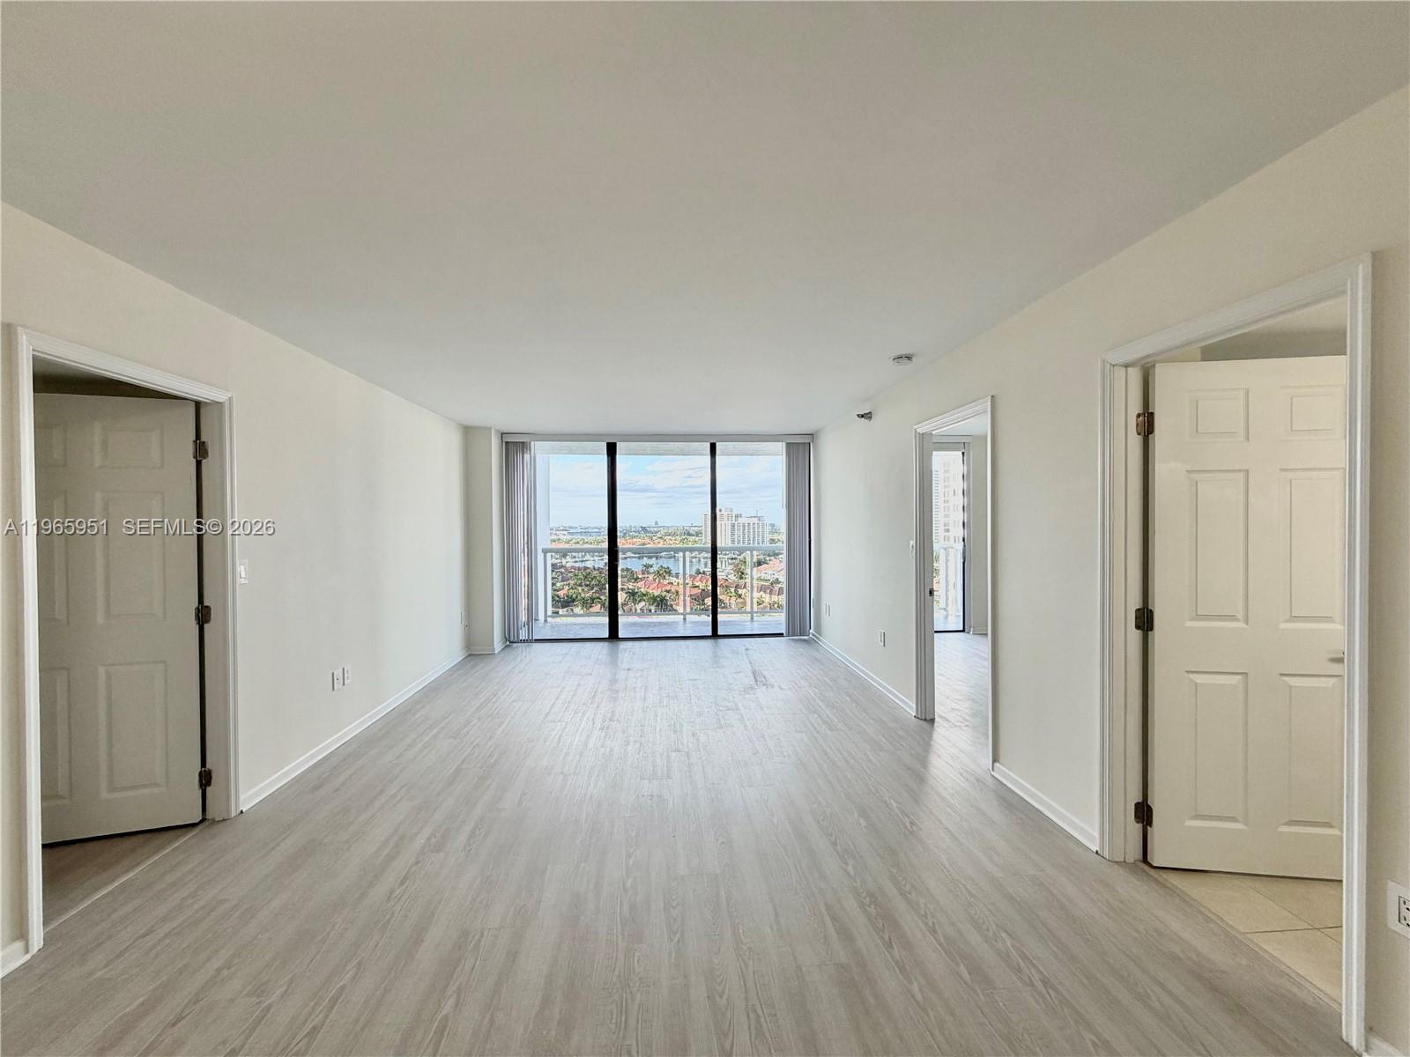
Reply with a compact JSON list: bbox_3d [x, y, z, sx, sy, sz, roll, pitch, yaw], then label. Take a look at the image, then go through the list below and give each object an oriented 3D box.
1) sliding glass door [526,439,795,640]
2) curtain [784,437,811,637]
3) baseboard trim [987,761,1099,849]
[{"bbox_3d":[-0.507,0.134,6.863,3.400,2.390,0.100,-1,1,-4],"label":"sliding glass door"},{"bbox_3d":[1.113,0.136,6.870,0.300,2.330,0.100,-1,1,-4],"label":"curtain"},{"bbox_3d":[1.628,1.331,2.779,0.018,0.077,0.755,-1,1,-4],"label":"baseboard trim"}]

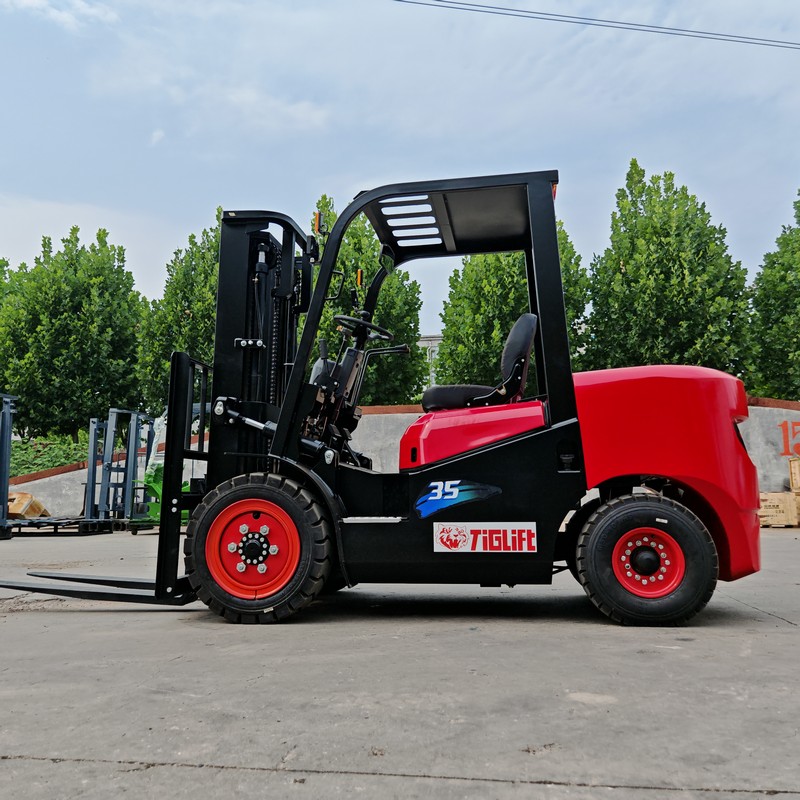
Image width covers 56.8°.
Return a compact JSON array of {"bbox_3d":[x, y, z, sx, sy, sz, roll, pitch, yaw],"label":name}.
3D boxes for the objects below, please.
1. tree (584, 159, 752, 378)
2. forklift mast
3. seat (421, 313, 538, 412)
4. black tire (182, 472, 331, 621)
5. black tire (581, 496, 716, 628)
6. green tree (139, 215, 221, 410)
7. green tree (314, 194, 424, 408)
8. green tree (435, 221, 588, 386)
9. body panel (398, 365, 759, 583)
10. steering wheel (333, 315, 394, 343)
[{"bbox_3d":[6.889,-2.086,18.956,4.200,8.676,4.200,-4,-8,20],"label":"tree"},{"bbox_3d":[-0.755,0.018,4.095,0.320,1.980,0.720,0,-8,9],"label":"forklift mast"},{"bbox_3d":[0.429,-0.152,3.931,0.580,0.500,0.500,-2,-8,9],"label":"seat"},{"bbox_3d":[-0.658,0.686,3.472,0.690,0.688,0.225,-2,-8,9],"label":"black tire"},{"bbox_3d":[1.075,0.695,3.238,0.575,0.572,0.180,-2,-8,9],"label":"black tire"},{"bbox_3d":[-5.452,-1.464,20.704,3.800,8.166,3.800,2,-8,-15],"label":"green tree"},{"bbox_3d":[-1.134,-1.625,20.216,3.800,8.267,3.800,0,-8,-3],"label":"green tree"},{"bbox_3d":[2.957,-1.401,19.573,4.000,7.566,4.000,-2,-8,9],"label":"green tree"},{"bbox_3d":[0.859,0.379,3.791,1.640,0.970,1.120,-2,-8,9],"label":"body panel"},{"bbox_3d":[-0.196,-0.391,4.063,0.365,0.070,0.365,22,-4,2],"label":"steering wheel"}]

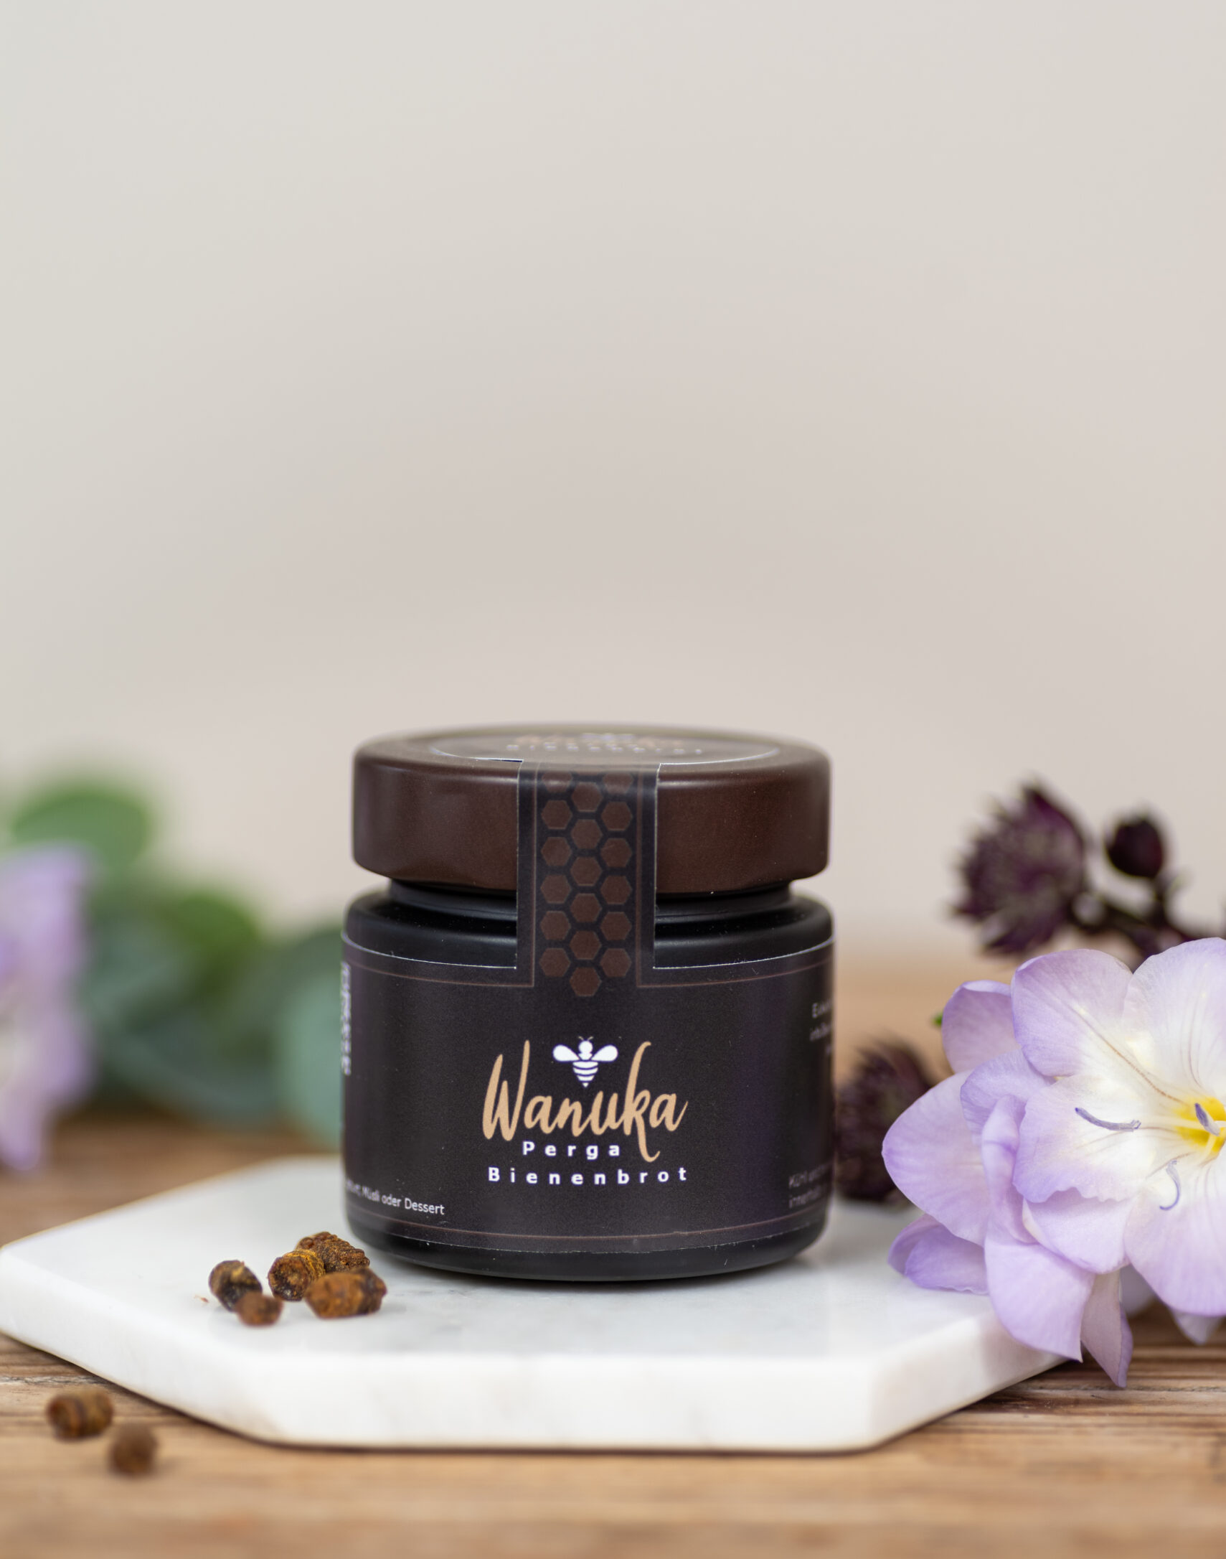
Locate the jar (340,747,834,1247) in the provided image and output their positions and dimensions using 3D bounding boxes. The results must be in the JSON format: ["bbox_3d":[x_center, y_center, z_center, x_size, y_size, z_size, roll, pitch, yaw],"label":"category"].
[{"bbox_3d":[-0.003,0.028,0.616,0.066,0.066,0.066,0,6,0],"label":"jar"}]

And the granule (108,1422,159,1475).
[{"bbox_3d":[-0.056,0.079,0.540,0.006,0.006,0.006,0,6,0],"label":"granule"}]

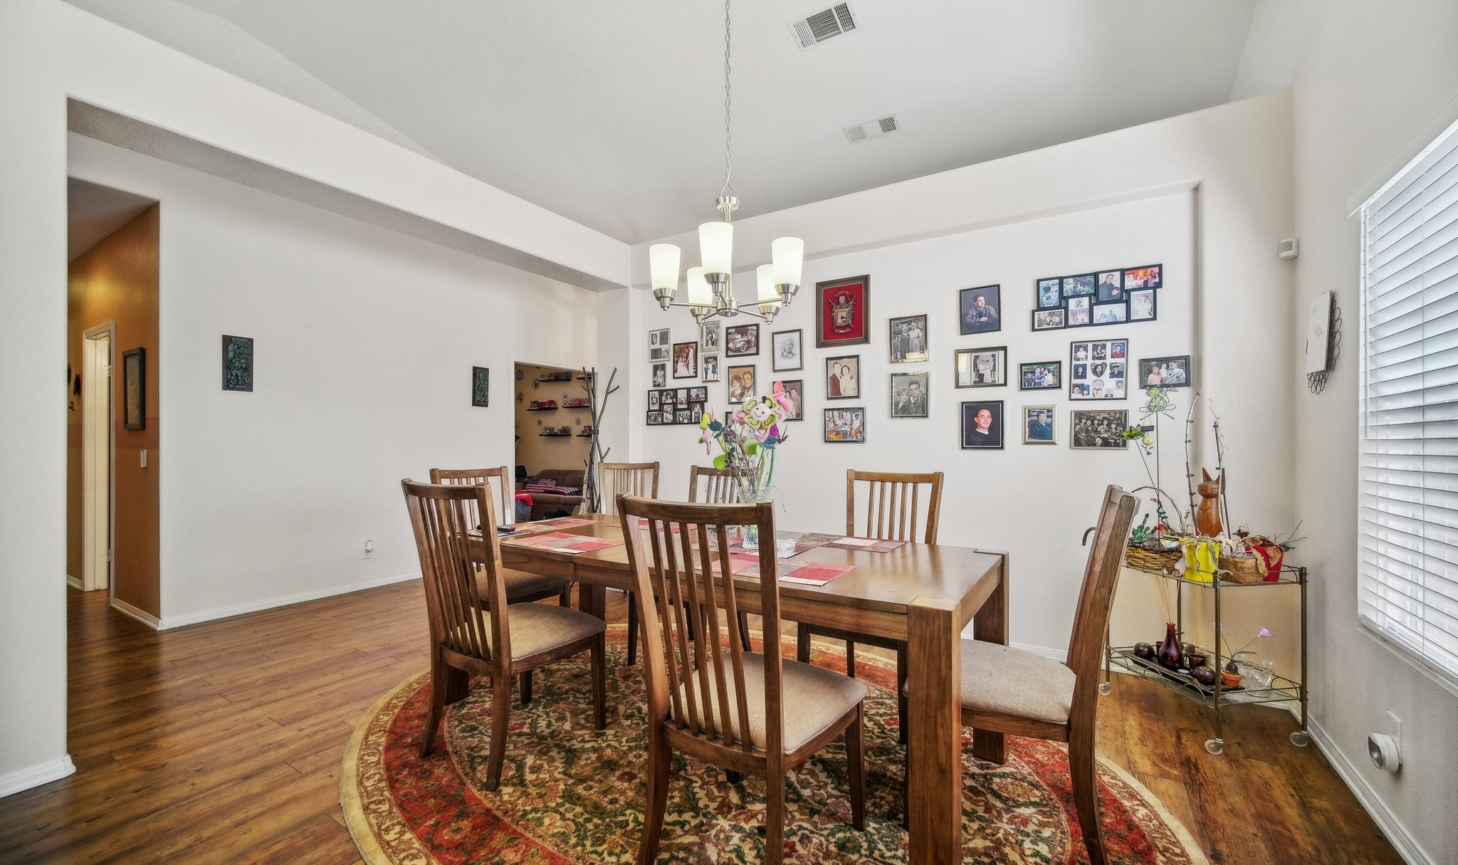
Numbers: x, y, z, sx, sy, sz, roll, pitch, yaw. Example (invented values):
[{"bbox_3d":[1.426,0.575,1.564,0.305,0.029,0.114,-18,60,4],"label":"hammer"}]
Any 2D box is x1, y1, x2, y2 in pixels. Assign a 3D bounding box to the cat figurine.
[{"bbox_3d":[2.114,0.333,2.490,0.095,0.350,0.090,0,-1,-26],"label":"cat figurine"}]

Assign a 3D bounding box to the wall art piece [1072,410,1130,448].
[{"bbox_3d":[1.952,-0.014,2.989,0.254,0.205,0.020,0,-1,32],"label":"wall art piece"}]

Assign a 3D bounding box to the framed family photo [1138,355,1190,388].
[{"bbox_3d":[2.149,-0.294,2.799,0.200,0.145,0.025,-1,-1,32],"label":"framed family photo"}]

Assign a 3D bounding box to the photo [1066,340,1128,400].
[{"bbox_3d":[1.945,-0.324,2.981,0.250,0.312,0.022,0,0,32],"label":"photo"}]

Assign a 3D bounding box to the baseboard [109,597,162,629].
[{"bbox_3d":[-3.959,1.186,3.776,0.987,0.083,0.015,0,-1,32],"label":"baseboard"}]

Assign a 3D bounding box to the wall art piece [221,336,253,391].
[{"bbox_3d":[-3.375,-0.468,3.893,0.030,0.367,0.167,0,0,32],"label":"wall art piece"}]

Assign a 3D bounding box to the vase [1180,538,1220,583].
[{"bbox_3d":[1.935,0.511,2.328,0.120,0.166,0.120,0,0,32],"label":"vase"}]

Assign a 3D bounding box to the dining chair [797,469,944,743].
[{"bbox_3d":[0.667,0.713,2.614,0.511,1.043,0.602,0,-1,35],"label":"dining chair"}]

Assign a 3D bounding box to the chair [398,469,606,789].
[{"bbox_3d":[-0.844,0.700,2.206,0.490,1.040,0.600,-1,-1,33],"label":"chair"}]

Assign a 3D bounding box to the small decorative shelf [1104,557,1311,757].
[{"bbox_3d":[2.052,0.887,2.487,0.430,0.710,0.540,0,0,-10],"label":"small decorative shelf"}]

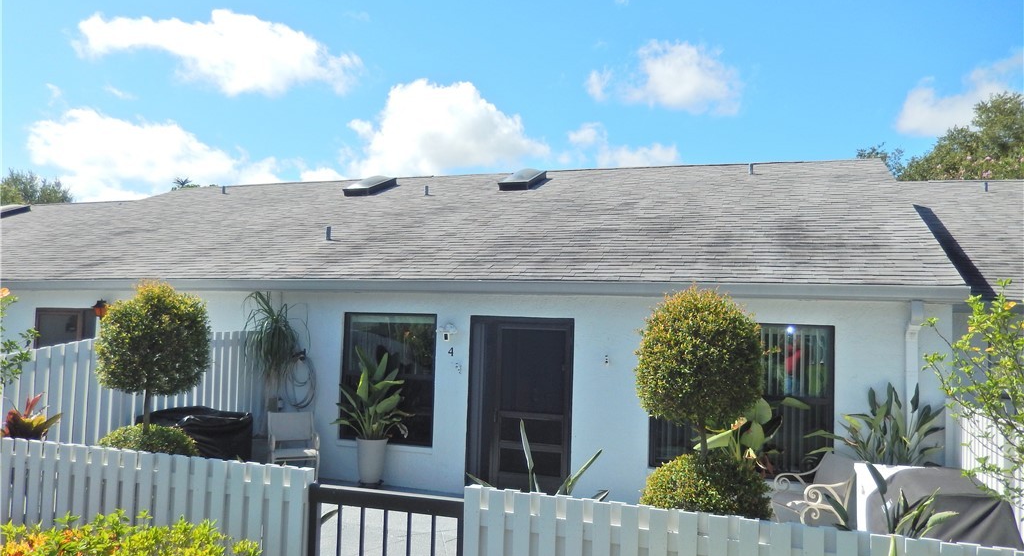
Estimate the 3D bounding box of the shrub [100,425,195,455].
[{"bbox_3d":[-2.510,1.381,5.120,0.740,0.640,0.720,2,-3,0],"label":"shrub"}]

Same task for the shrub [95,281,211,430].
[{"bbox_3d":[-2.469,0.538,5.100,0.770,1.000,0.760,2,-3,0],"label":"shrub"}]

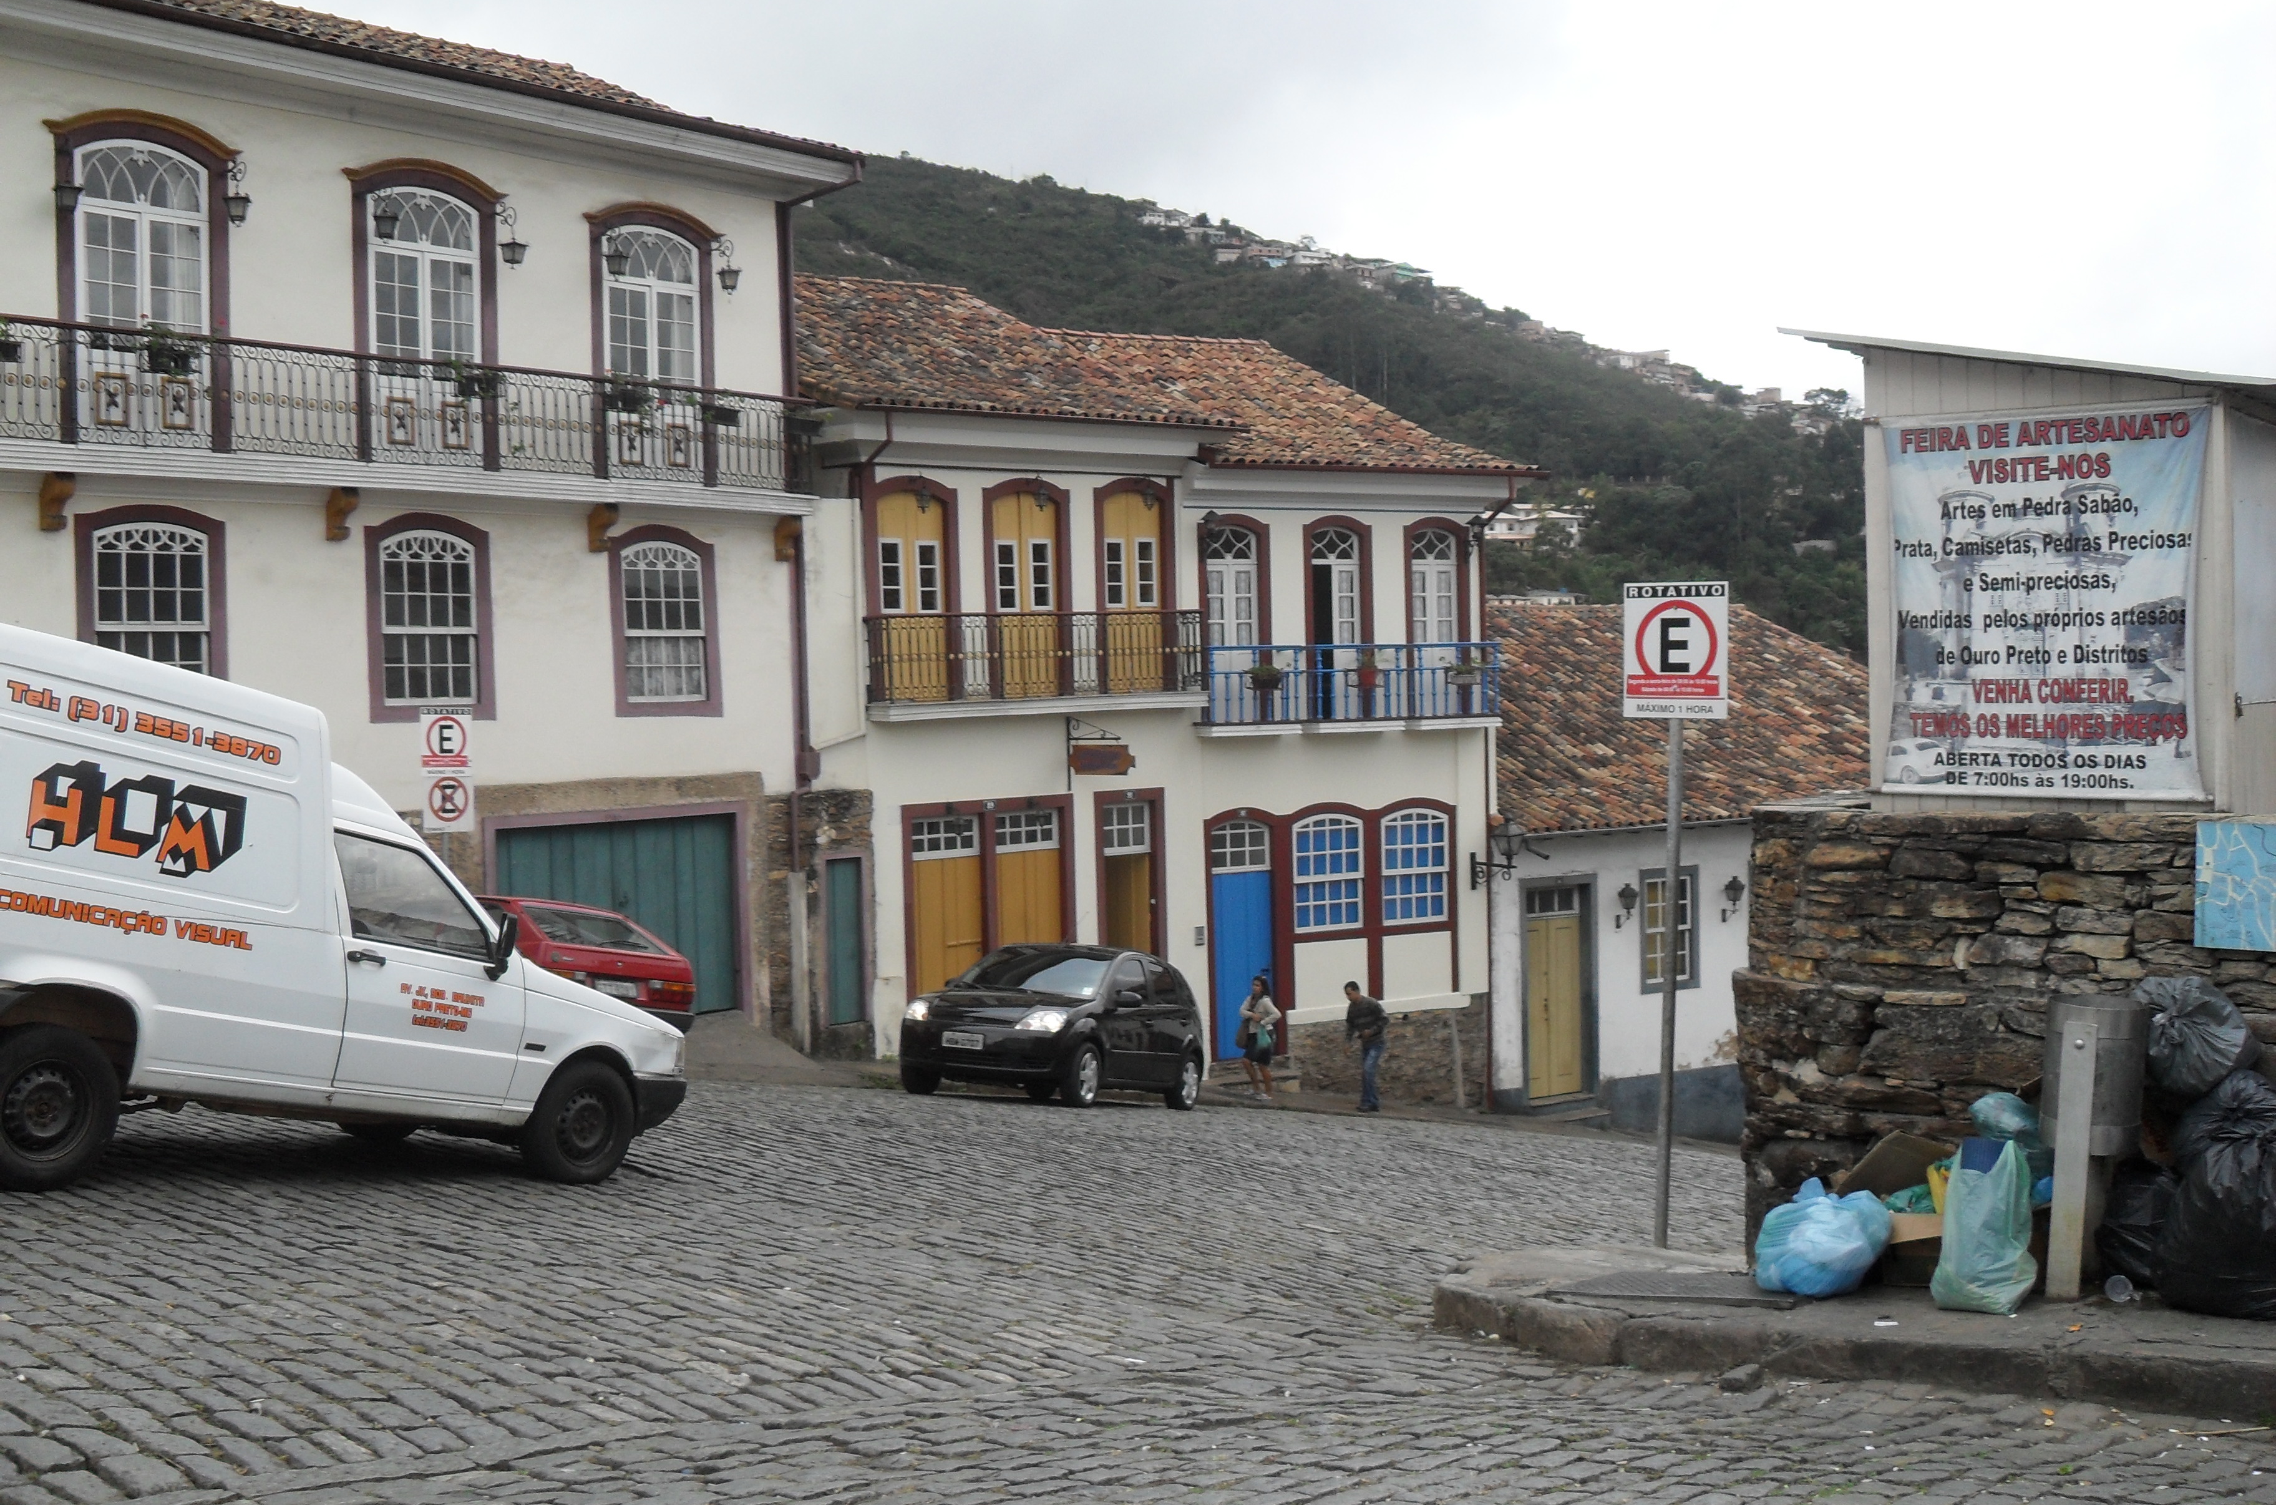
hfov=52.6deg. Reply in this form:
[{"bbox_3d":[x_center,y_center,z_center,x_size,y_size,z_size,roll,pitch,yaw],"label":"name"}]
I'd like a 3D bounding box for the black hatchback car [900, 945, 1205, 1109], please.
[{"bbox_3d":[-0.670,2.440,20.750,1.730,1.460,3.910,2,-9,22],"label":"black hatchback car"}]

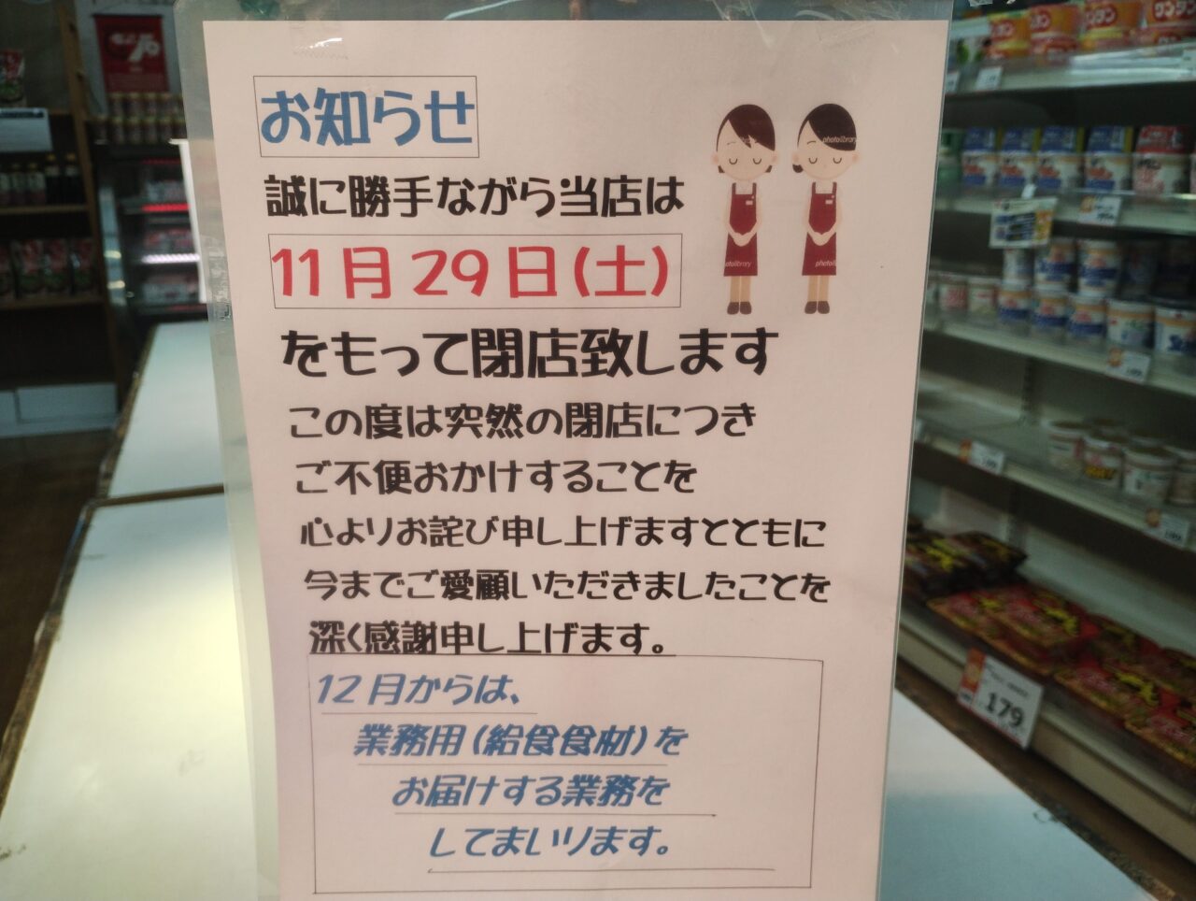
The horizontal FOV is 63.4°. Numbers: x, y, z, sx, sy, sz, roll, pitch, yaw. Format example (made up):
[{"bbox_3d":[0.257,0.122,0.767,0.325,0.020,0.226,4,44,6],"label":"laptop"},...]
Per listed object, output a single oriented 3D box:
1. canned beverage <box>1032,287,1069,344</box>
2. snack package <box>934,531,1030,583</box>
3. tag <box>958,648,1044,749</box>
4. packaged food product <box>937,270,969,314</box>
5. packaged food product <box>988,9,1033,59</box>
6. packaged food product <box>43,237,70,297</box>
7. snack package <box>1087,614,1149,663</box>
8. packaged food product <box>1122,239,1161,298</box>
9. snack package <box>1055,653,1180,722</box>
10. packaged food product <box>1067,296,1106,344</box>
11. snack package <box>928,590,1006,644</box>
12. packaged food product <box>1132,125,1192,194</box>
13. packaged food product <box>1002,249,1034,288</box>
[{"bbox_3d":[0.983,-0.299,2.099,0.084,0.107,0.084,-17,24,-41],"label":"canned beverage"},{"bbox_3d":[0.979,0.288,2.518,0.155,0.058,0.176,-8,19,-22],"label":"snack package"},{"bbox_3d":[0.877,0.538,2.131,0.004,0.148,0.210,1,16,-25],"label":"tag"},{"bbox_3d":[0.861,-0.373,2.346,0.096,0.107,0.096,-8,19,-22],"label":"packaged food product"},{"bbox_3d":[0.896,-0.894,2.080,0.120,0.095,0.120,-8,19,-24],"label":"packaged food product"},{"bbox_3d":[-2.401,-0.808,4.288,0.115,0.250,0.060,-8,19,-22],"label":"packaged food product"},{"bbox_3d":[1.121,0.443,2.188,0.148,0.060,0.172,-8,20,-22],"label":"snack package"},{"bbox_3d":[1.108,-0.376,2.006,0.084,0.107,0.084,-17,24,-41],"label":"packaged food product"},{"bbox_3d":[1.061,0.518,1.993,0.155,0.058,0.176,-8,19,-22],"label":"snack package"},{"bbox_3d":[1.021,-0.272,2.016,0.084,0.107,0.084,-17,24,-41],"label":"packaged food product"},{"bbox_3d":[0.911,0.412,2.324,0.155,0.058,0.176,-8,19,-22],"label":"snack package"},{"bbox_3d":[1.062,-0.538,1.834,0.091,0.145,0.091,-13,22,-33],"label":"packaged food product"},{"bbox_3d":[0.941,-0.428,2.155,0.084,0.107,0.084,-17,24,-41],"label":"packaged food product"}]

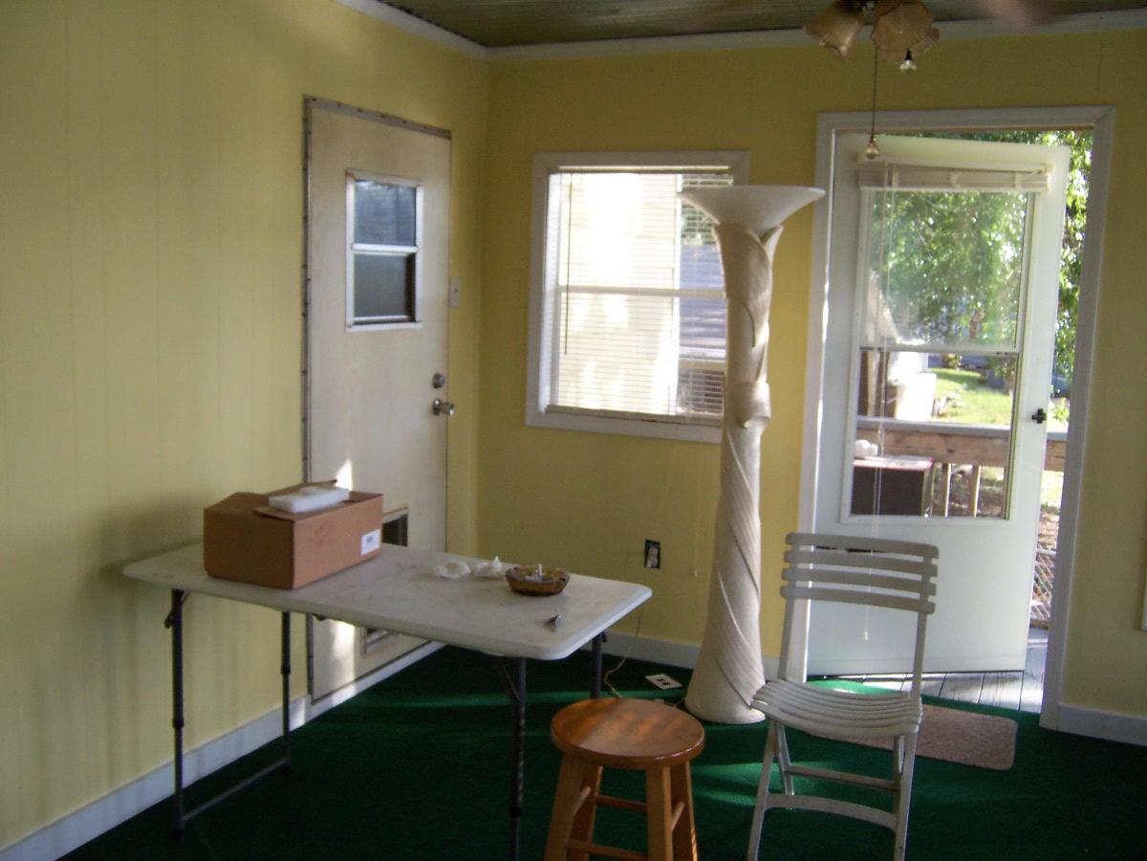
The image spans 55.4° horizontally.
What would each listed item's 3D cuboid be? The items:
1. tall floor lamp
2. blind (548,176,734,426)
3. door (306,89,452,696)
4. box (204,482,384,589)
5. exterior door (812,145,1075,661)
[{"bbox_3d":[0.567,0.098,3.737,0.483,1.789,0.483,5,9,24],"label":"tall floor lamp"},{"bbox_3d":[0.243,-0.519,4.207,0.745,0.958,0.050,5,9,24],"label":"blind"},{"bbox_3d":[-0.687,-0.106,3.901,0.060,1.950,0.880,5,9,24],"label":"door"},{"bbox_3d":[-0.729,0.261,2.867,0.284,0.188,0.378,5,9,24],"label":"box"},{"bbox_3d":[1.343,-0.053,4.048,0.880,2.000,0.060,1,8,-7],"label":"exterior door"}]

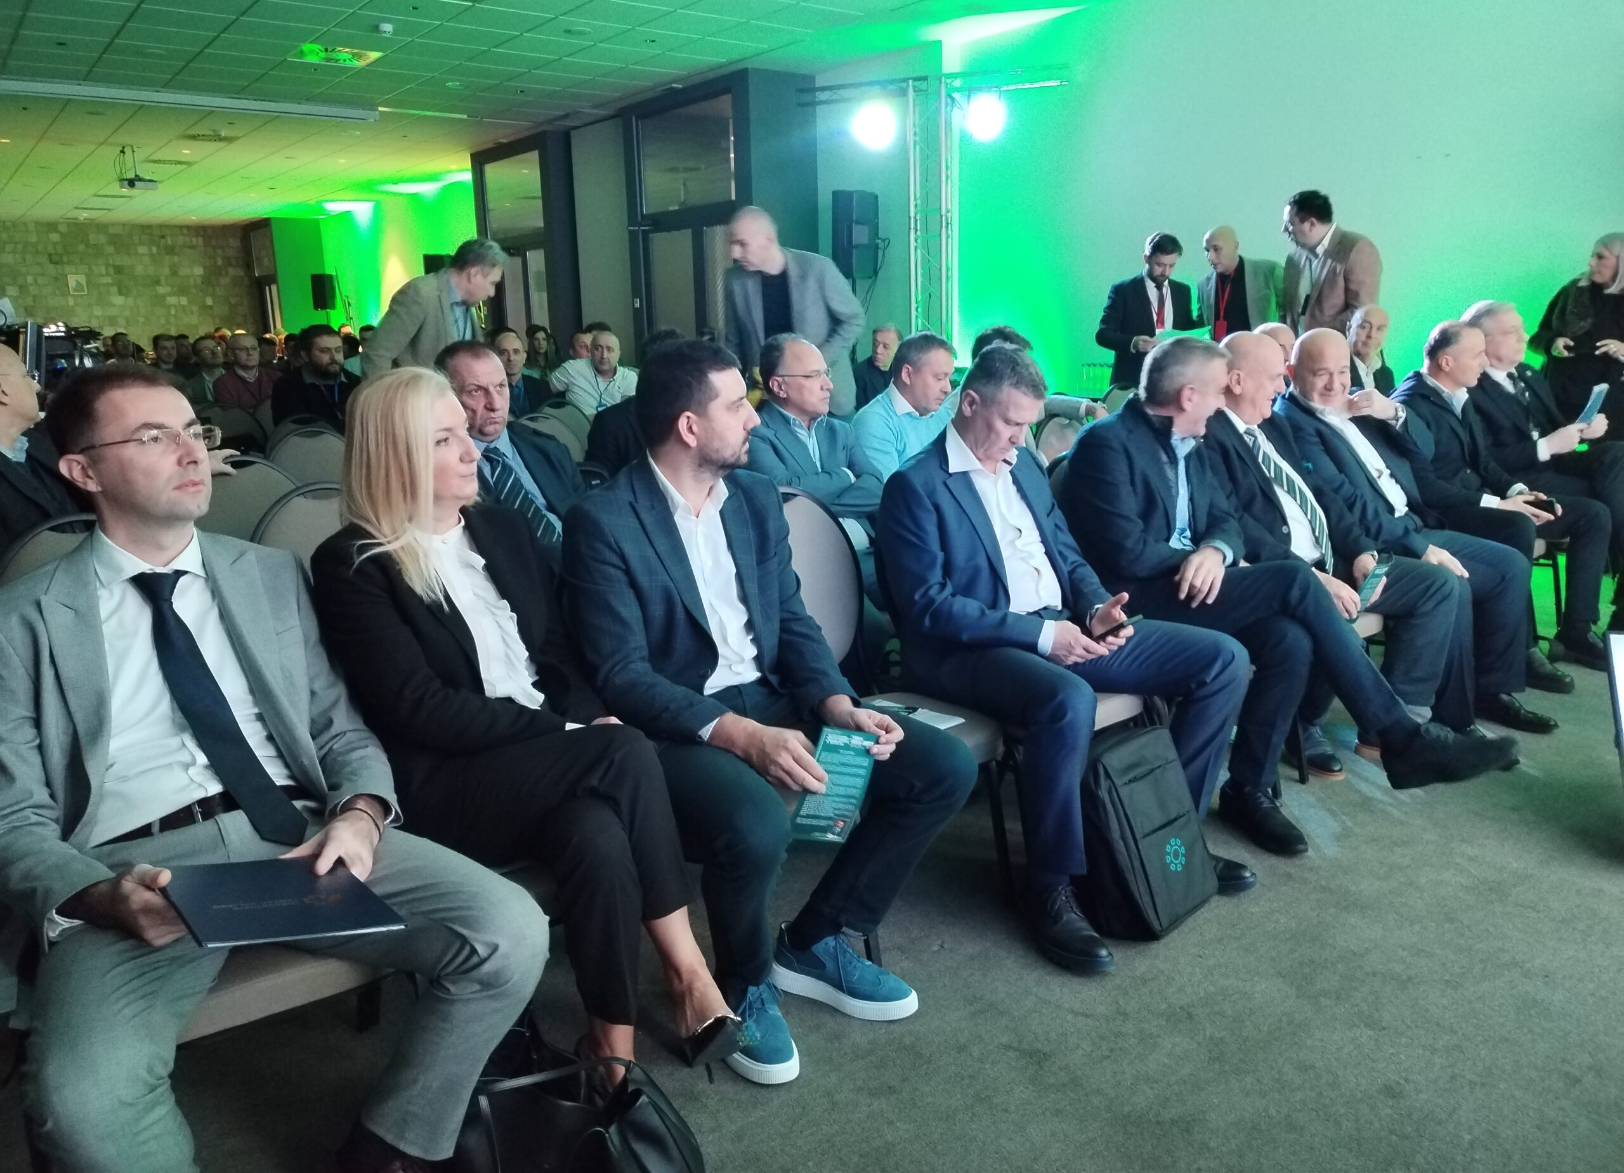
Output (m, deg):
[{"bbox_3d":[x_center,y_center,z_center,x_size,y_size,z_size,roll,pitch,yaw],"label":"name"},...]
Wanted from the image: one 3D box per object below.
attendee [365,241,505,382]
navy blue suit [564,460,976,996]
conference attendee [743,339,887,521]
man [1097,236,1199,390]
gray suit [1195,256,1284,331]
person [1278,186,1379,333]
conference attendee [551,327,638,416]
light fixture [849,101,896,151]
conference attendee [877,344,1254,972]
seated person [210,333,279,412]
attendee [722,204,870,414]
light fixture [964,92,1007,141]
[{"bbox_3d":[-1.481,-0.537,4.950,0.640,1.660,0.530,1,12,11],"label":"attendee"},{"bbox_3d":[-0.073,0.280,2.447,0.580,0.980,0.740,-11,15,-39],"label":"navy blue suit"},{"bbox_3d":[0.156,-0.148,3.906,0.580,1.280,0.850,-12,16,-41],"label":"conference attendee"},{"bbox_3d":[1.734,-0.923,6.384,0.500,1.785,0.340,-2,12,-3],"label":"man"},{"bbox_3d":[2.264,-0.966,6.531,0.550,1.500,0.360,6,14,30],"label":"gray suit"},{"bbox_3d":[2.455,-0.893,5.787,0.460,1.880,0.580,-4,12,-15],"label":"person"},{"bbox_3d":[-1.085,-0.677,6.575,0.600,1.362,0.780,-6,13,-20],"label":"conference attendee"},{"bbox_3d":[0.441,-3.308,8.750,0.300,0.320,0.260,2,12,14],"label":"light fixture"},{"bbox_3d":[0.616,0.075,2.960,0.600,1.295,0.780,-12,16,-41],"label":"conference attendee"},{"bbox_3d":[-3.350,-0.852,7.396,0.550,1.320,0.820,-10,15,-36],"label":"seated person"},{"bbox_3d":[-0.048,-0.486,4.533,0.530,1.778,0.420,3,13,21],"label":"attendee"},{"bbox_3d":[1.207,-3.276,8.500,0.300,0.320,0.260,2,12,18],"label":"light fixture"}]

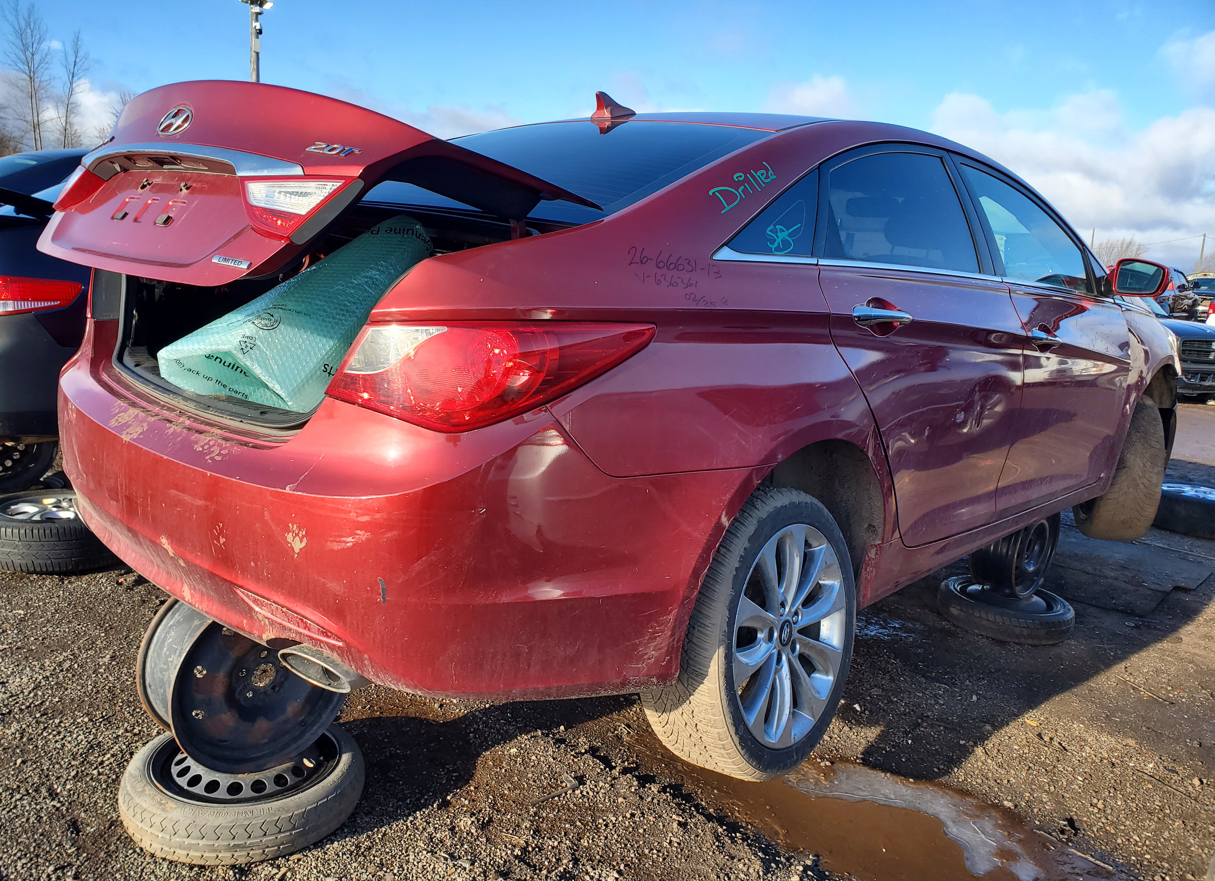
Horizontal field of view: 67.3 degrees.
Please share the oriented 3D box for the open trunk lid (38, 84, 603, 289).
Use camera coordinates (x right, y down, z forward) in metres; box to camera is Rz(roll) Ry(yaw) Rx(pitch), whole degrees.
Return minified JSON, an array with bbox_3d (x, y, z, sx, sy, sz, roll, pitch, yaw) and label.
[{"bbox_3d":[-0.680,-0.470,1.931,1.230,0.390,0.630,17,1,43],"label":"open trunk lid"}]

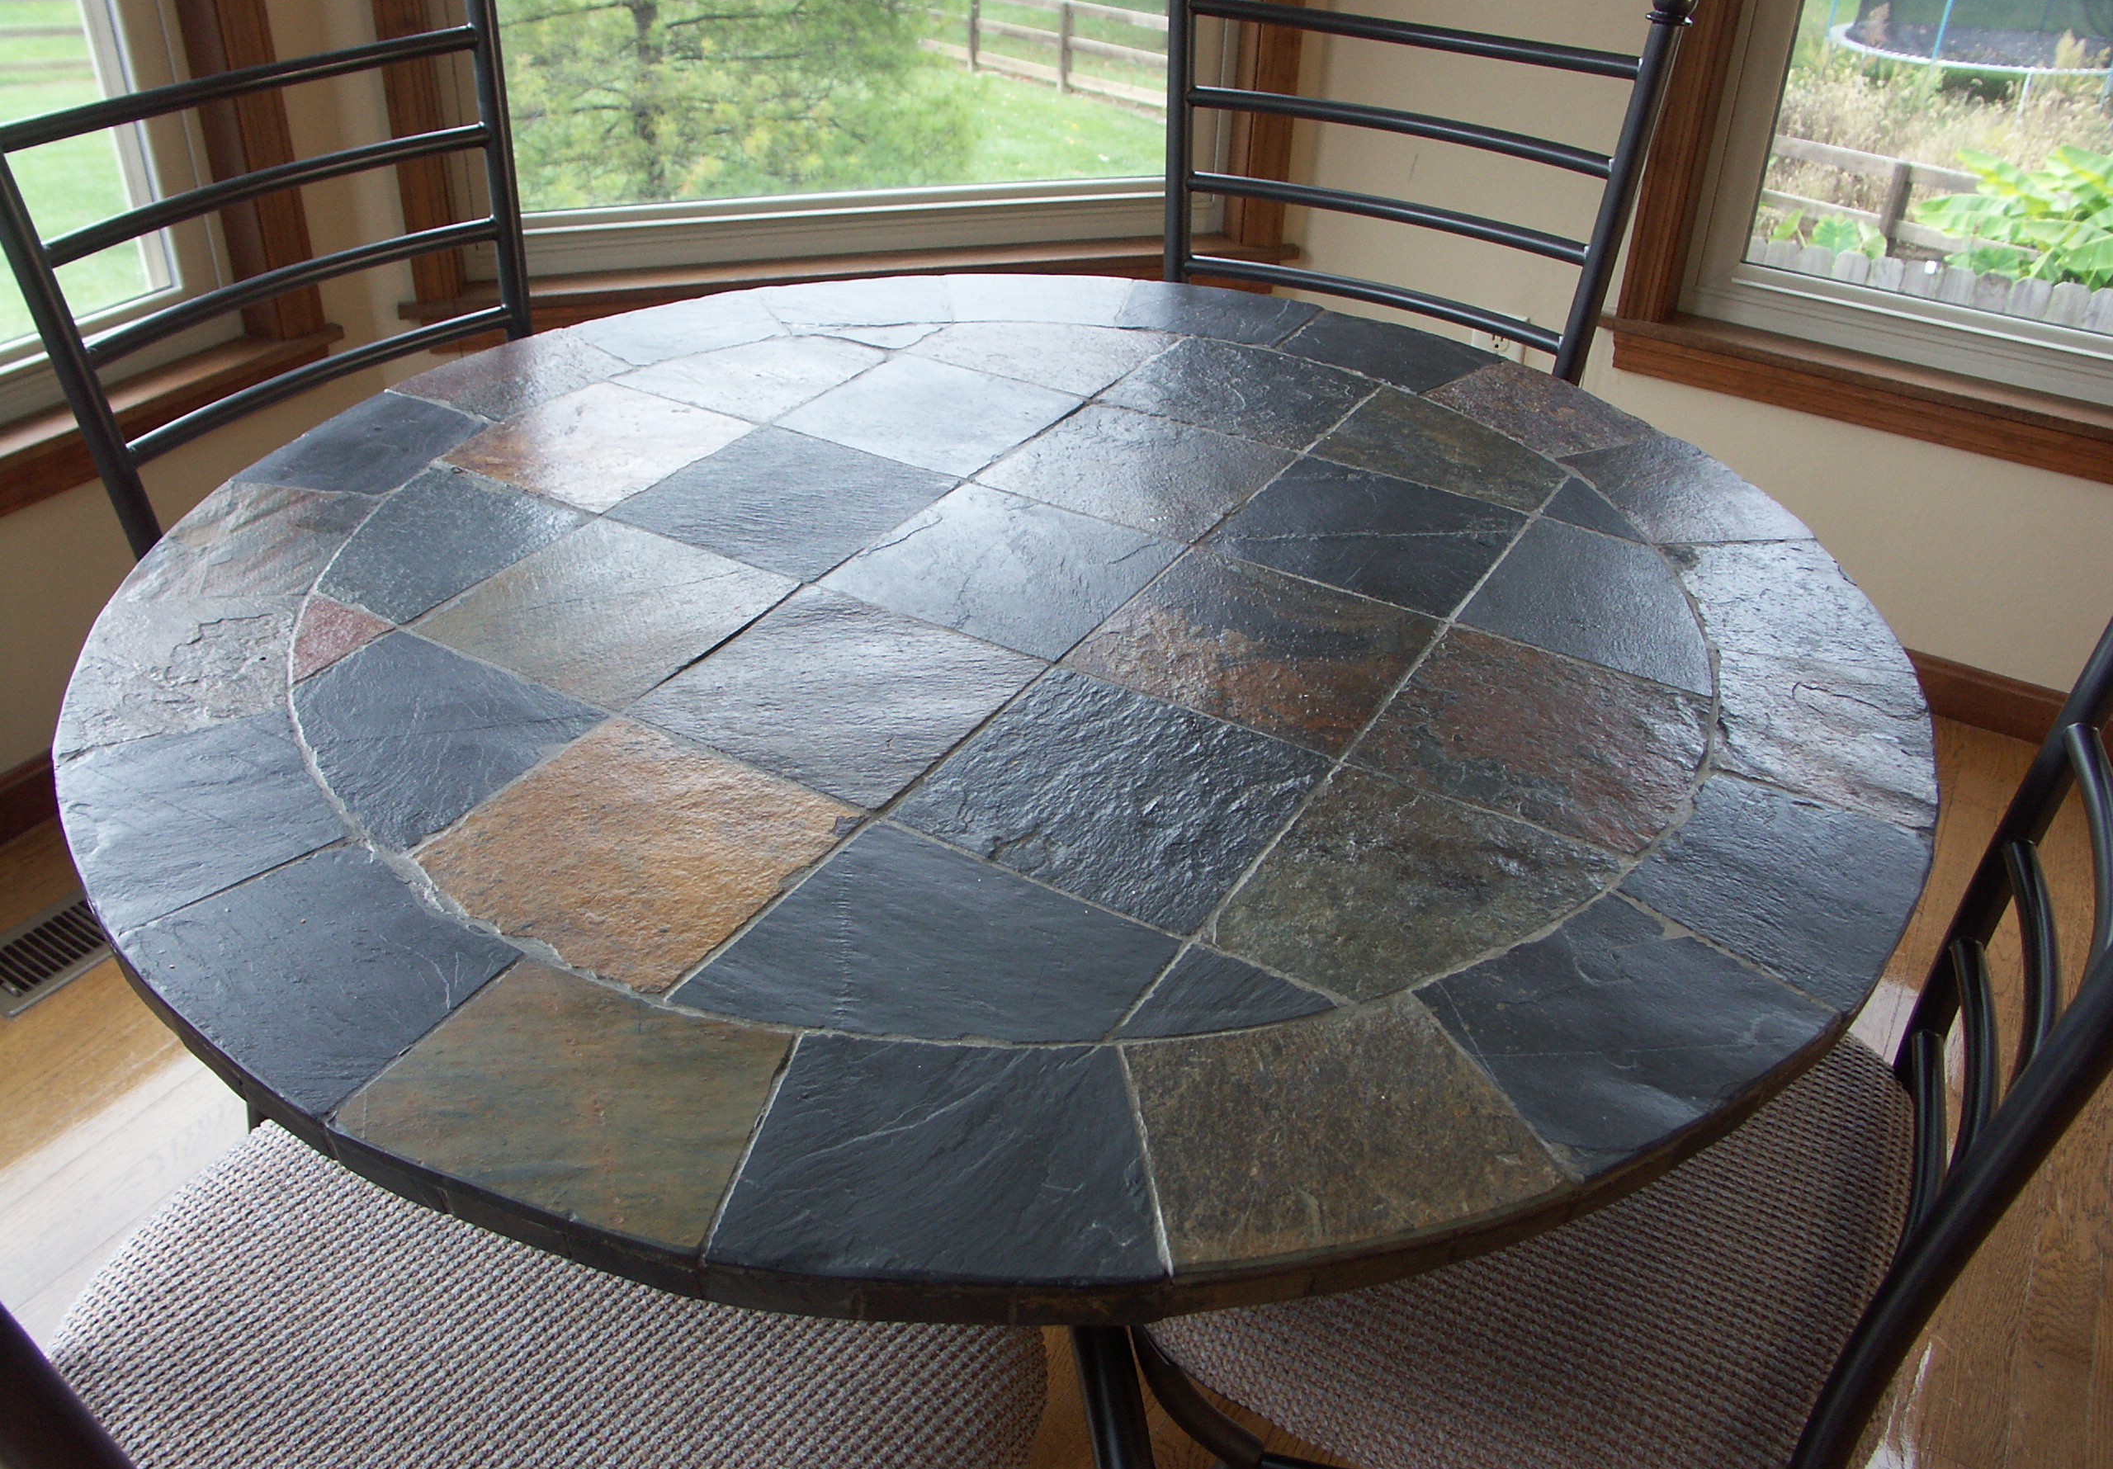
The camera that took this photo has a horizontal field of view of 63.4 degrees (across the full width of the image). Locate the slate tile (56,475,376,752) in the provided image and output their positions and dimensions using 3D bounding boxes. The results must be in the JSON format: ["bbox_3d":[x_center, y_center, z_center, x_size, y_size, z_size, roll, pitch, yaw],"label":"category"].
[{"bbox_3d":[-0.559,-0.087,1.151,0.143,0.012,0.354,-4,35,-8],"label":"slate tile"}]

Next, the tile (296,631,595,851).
[{"bbox_3d":[-0.400,0.004,1.044,0.194,0.012,0.171,20,38,24],"label":"tile"}]

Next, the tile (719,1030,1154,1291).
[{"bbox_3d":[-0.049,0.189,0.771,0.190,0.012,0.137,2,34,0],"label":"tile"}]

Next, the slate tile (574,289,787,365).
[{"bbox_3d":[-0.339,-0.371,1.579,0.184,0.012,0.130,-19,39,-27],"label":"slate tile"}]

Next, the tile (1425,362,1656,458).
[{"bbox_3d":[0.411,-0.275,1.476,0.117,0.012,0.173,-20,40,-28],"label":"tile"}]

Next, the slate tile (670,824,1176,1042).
[{"bbox_3d":[-0.056,0.115,0.804,0.187,0.011,0.156,20,38,24],"label":"slate tile"}]

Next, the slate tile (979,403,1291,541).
[{"bbox_3d":[0.061,-0.192,1.255,0.169,0.011,0.170,20,38,24],"label":"slate tile"}]

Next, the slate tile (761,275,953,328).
[{"bbox_3d":[-0.171,-0.376,1.512,0.172,0.011,0.122,-6,35,-11],"label":"slate tile"}]

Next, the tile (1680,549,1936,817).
[{"bbox_3d":[0.505,-0.048,1.172,0.150,0.012,0.360,7,35,7],"label":"tile"}]

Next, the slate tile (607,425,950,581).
[{"bbox_3d":[-0.207,-0.176,1.319,0.191,0.012,0.197,20,38,24],"label":"slate tile"}]

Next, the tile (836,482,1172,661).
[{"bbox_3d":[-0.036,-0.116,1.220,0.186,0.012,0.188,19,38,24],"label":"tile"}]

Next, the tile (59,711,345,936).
[{"bbox_3d":[-0.442,0.046,0.885,0.119,0.011,0.161,-17,39,-25],"label":"tile"}]

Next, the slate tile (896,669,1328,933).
[{"bbox_3d":[0.035,0.037,0.999,0.190,0.012,0.188,20,38,24],"label":"slate tile"}]

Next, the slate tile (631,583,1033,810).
[{"bbox_3d":[-0.139,-0.025,1.101,0.192,0.012,0.194,19,38,23],"label":"slate tile"}]

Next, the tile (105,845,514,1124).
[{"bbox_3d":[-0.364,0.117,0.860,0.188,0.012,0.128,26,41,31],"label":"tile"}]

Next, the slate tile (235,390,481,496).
[{"bbox_3d":[-0.499,-0.208,1.252,0.110,0.011,0.168,12,36,14],"label":"slate tile"}]

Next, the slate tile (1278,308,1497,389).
[{"bbox_3d":[0.275,-0.323,1.456,0.173,0.011,0.112,25,41,30],"label":"slate tile"}]

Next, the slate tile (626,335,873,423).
[{"bbox_3d":[-0.244,-0.293,1.388,0.148,0.011,0.162,20,38,24],"label":"slate tile"}]

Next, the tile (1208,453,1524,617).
[{"bbox_3d":[0.217,-0.137,1.183,0.171,0.011,0.161,20,38,24],"label":"tile"}]

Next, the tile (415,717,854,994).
[{"bbox_3d":[-0.238,0.067,0.962,0.187,0.012,0.187,19,38,23],"label":"tile"}]

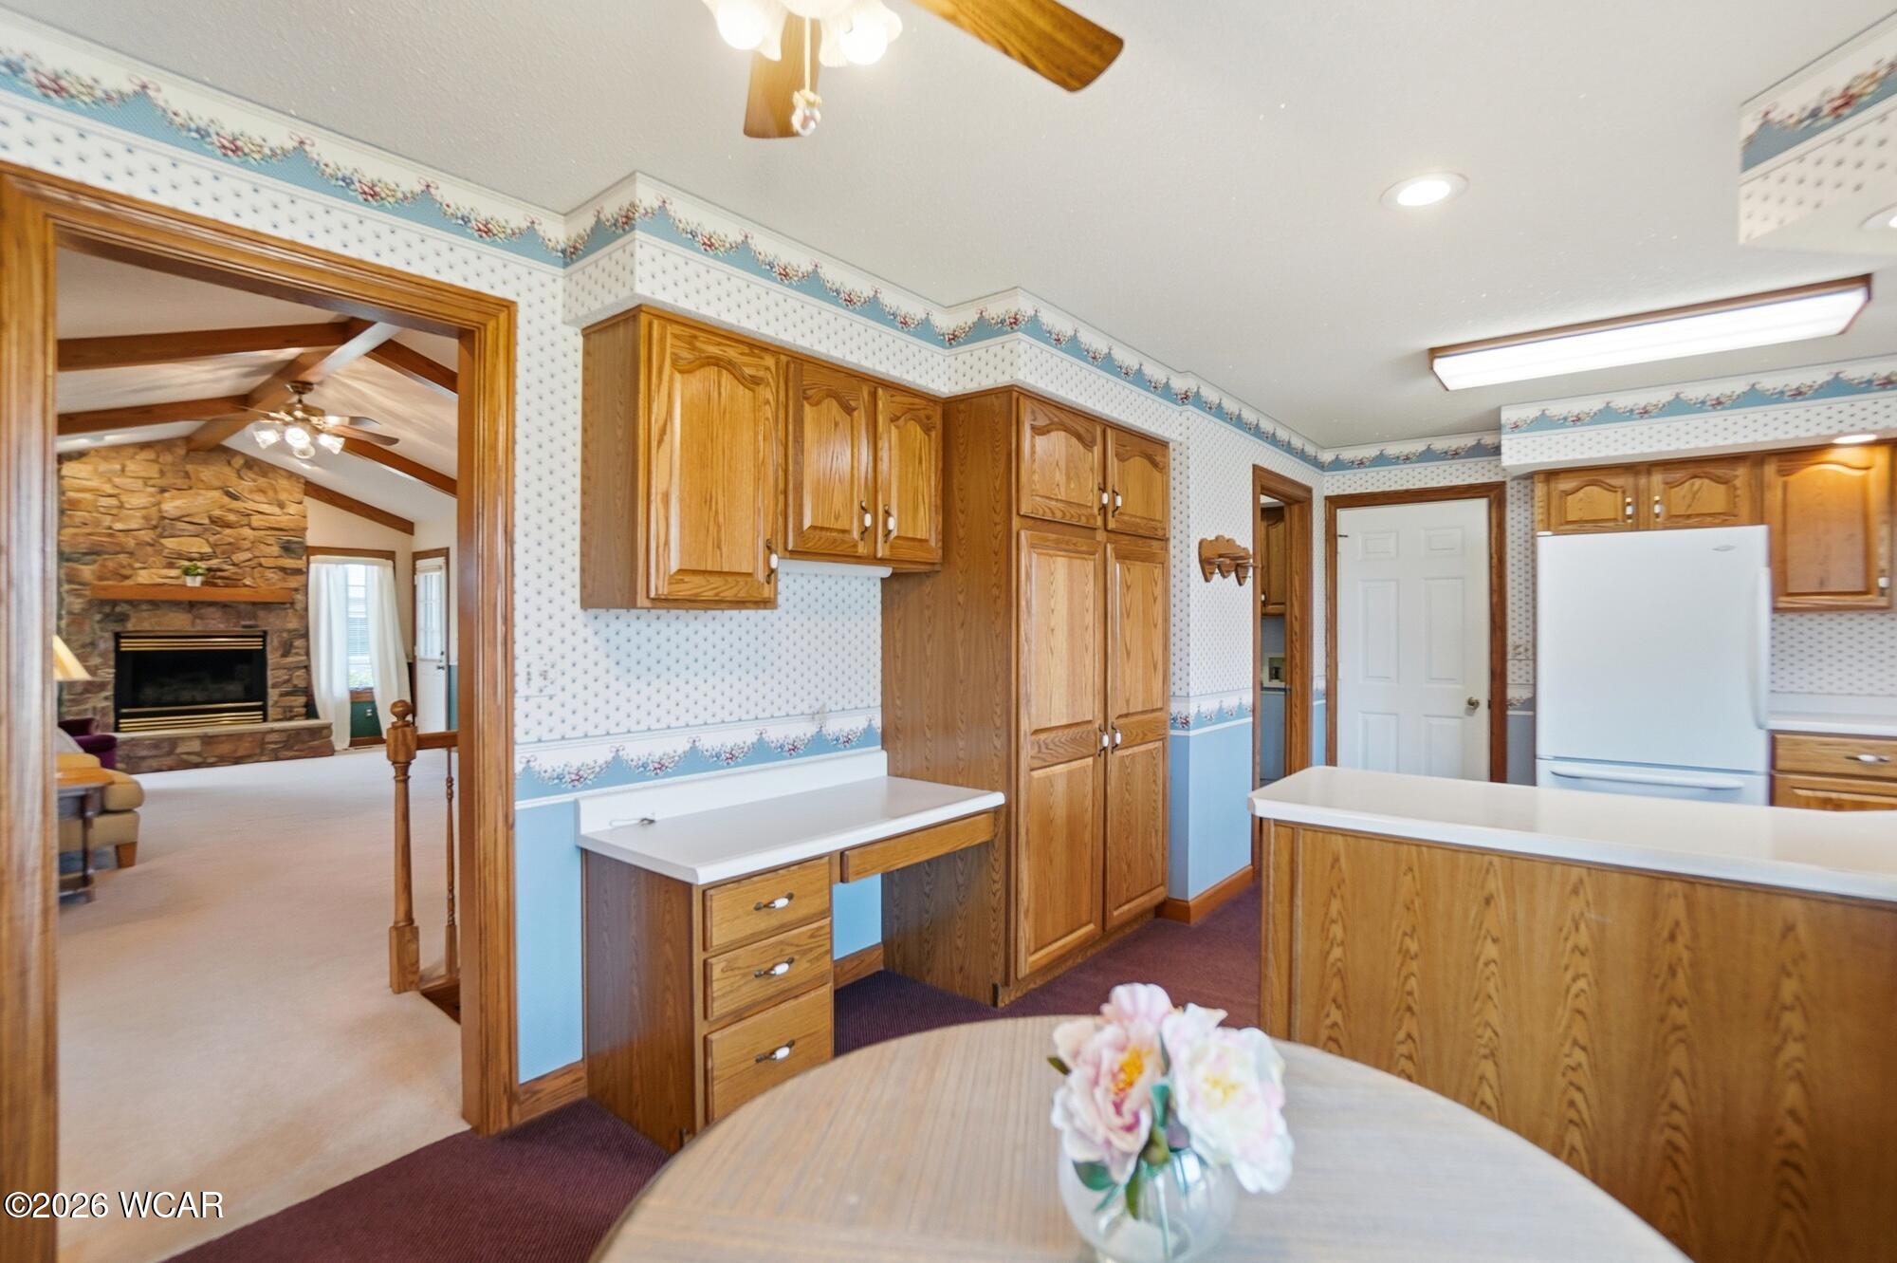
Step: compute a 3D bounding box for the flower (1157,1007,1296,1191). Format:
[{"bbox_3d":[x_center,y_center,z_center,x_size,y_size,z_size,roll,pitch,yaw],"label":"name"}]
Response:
[{"bbox_3d":[0.223,0.372,0.635,0.105,0.130,0.095,0,0,9],"label":"flower"}]

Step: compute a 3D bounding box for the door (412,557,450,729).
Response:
[{"bbox_3d":[-5.570,0.234,8.500,0.790,2.050,0.050,0,0,39],"label":"door"}]

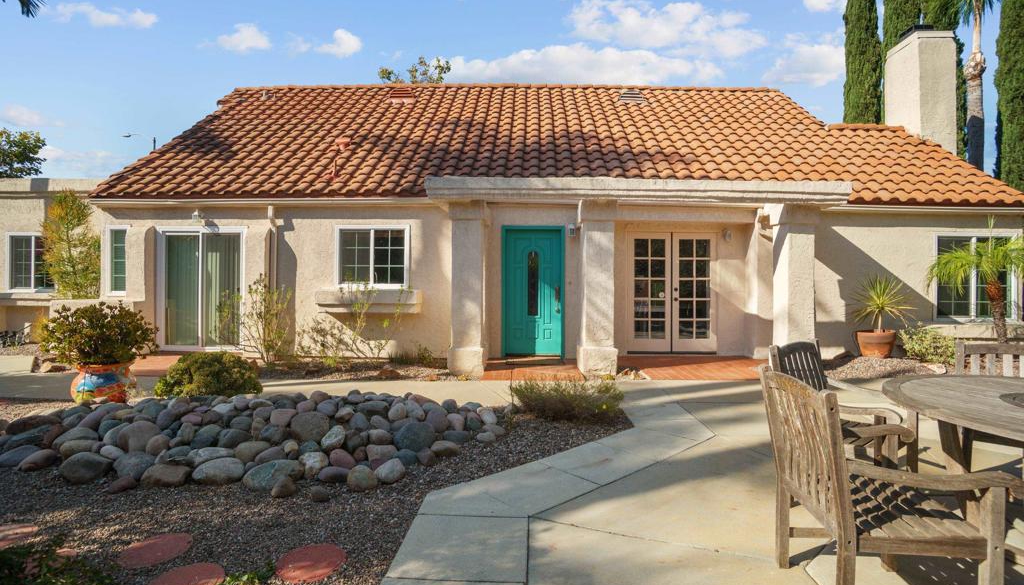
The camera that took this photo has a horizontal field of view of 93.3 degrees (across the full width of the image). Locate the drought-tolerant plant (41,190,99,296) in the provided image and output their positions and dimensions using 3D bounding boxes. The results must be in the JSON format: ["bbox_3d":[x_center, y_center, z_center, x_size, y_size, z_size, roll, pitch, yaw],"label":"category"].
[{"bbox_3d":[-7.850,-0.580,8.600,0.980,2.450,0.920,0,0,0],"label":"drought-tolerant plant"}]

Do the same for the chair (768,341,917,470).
[{"bbox_3d":[1.920,0.750,2.740,0.570,0.880,0.620,0,0,-34],"label":"chair"}]

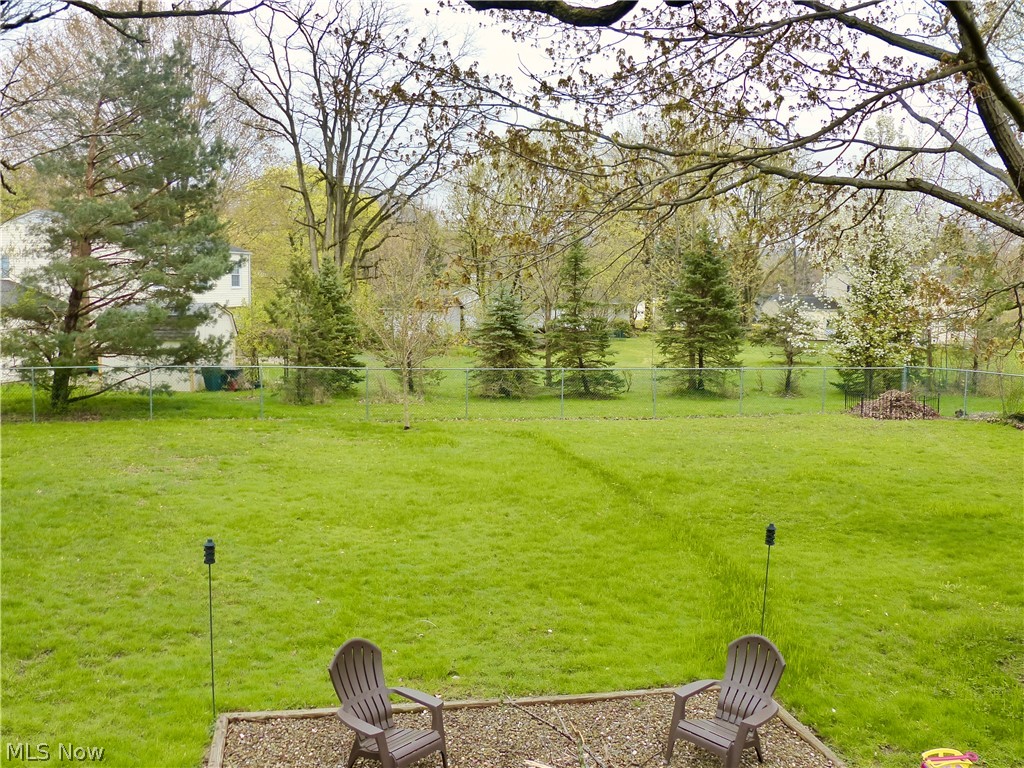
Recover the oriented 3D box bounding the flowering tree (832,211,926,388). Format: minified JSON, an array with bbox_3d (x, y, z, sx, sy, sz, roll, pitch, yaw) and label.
[{"bbox_3d":[13.806,-3.018,33.953,3.557,6.934,3.557,1,6,0],"label":"flowering tree"}]

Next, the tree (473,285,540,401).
[{"bbox_3d":[-0.201,-1.534,32.397,2.276,3.871,2.276,1,6,0],"label":"tree"}]

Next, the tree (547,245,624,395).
[{"bbox_3d":[2.711,-2.326,33.016,2.747,5.409,2.747,1,6,0],"label":"tree"}]

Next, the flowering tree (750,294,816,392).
[{"bbox_3d":[10.238,-1.504,34.285,2.407,3.743,2.407,1,6,0],"label":"flowering tree"}]

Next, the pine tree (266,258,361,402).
[{"bbox_3d":[-6.471,-1.746,29.969,3.068,4.606,3.068,1,6,0],"label":"pine tree"}]

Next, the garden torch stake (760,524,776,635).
[{"bbox_3d":[2.474,2.132,8.949,0.100,1.568,0.100,4,6,0],"label":"garden torch stake"}]

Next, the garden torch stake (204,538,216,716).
[{"bbox_3d":[-2.610,2.134,7.999,0.100,1.602,0.100,1,6,0],"label":"garden torch stake"}]

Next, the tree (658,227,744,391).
[{"bbox_3d":[7.188,-2.743,34.233,3.143,6.123,3.143,1,6,0],"label":"tree"}]

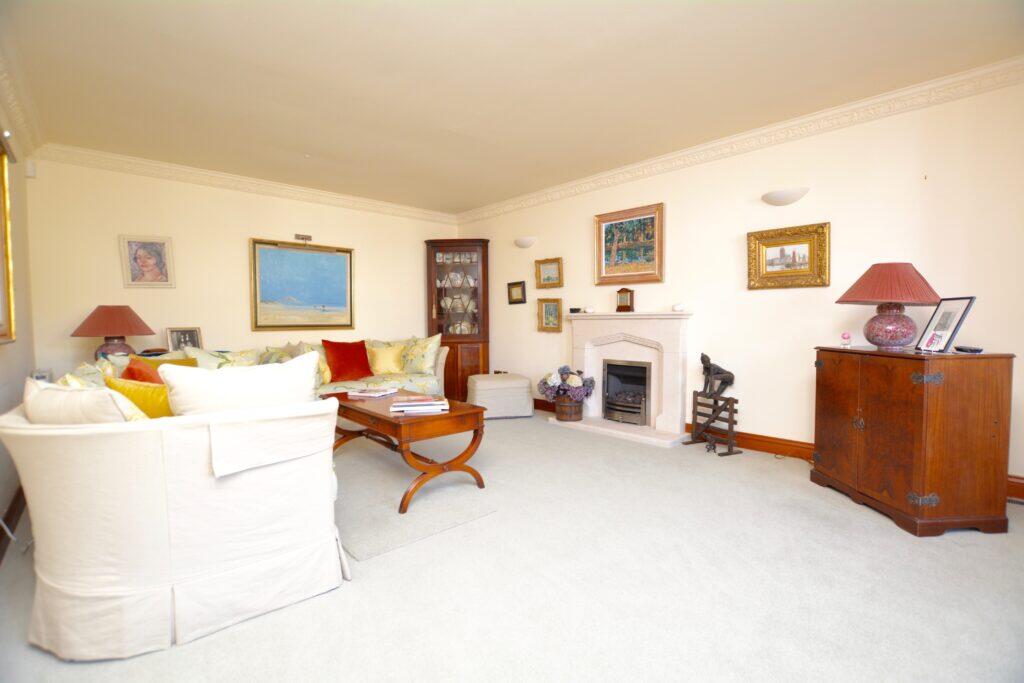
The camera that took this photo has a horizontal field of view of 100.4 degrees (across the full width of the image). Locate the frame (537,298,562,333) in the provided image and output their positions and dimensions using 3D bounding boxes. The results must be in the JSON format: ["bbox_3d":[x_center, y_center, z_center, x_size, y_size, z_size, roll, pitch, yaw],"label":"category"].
[{"bbox_3d":[0.429,-0.290,4.802,0.350,0.371,0.035,2,3,44],"label":"frame"}]

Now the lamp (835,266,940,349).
[{"bbox_3d":[2.162,-0.192,2.433,0.450,0.498,0.450,2,3,42],"label":"lamp"}]

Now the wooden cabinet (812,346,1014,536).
[{"bbox_3d":[2.127,0.476,2.355,0.455,0.845,0.705,0,3,-3],"label":"wooden cabinet"}]

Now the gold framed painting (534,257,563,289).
[{"bbox_3d":[0.418,-0.762,4.795,0.393,0.330,0.035,2,3,44],"label":"gold framed painting"}]

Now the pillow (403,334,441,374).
[{"bbox_3d":[-1.007,0.145,4.750,0.440,0.440,0.160,0,-15,1],"label":"pillow"}]

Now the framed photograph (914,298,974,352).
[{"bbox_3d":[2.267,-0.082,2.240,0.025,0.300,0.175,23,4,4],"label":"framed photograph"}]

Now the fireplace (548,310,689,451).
[{"bbox_3d":[0.984,0.294,4.040,1.360,1.100,0.390,2,3,44],"label":"fireplace"}]

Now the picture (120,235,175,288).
[{"bbox_3d":[-3.341,-0.727,3.924,0.372,0.472,0.030,-2,3,-38],"label":"picture"}]

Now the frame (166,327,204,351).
[{"bbox_3d":[-2.760,0.050,3.610,0.030,0.320,0.240,-14,-8,41],"label":"frame"}]

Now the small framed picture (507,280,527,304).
[{"bbox_3d":[0.067,-0.580,5.145,0.287,0.264,0.030,2,3,44],"label":"small framed picture"}]

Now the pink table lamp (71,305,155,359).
[{"bbox_3d":[-2.949,0.000,3.150,0.450,0.530,0.450,0,3,0],"label":"pink table lamp"}]

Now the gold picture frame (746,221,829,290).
[{"bbox_3d":[2.012,-0.604,3.117,0.502,0.435,0.055,2,4,44],"label":"gold picture frame"}]

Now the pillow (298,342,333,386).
[{"bbox_3d":[-1.851,0.216,4.000,0.410,0.420,0.150,-3,-14,-41],"label":"pillow"}]

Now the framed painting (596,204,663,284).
[{"bbox_3d":[1.117,-0.904,4.103,0.722,0.704,0.050,2,3,44],"label":"framed painting"}]

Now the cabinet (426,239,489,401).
[{"bbox_3d":[-0.700,-0.260,5.581,0.780,2.040,0.480,0,3,2],"label":"cabinet"}]

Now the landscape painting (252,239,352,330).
[{"bbox_3d":[-2.282,-0.599,4.732,1.045,0.942,0.050,-2,3,-38],"label":"landscape painting"}]

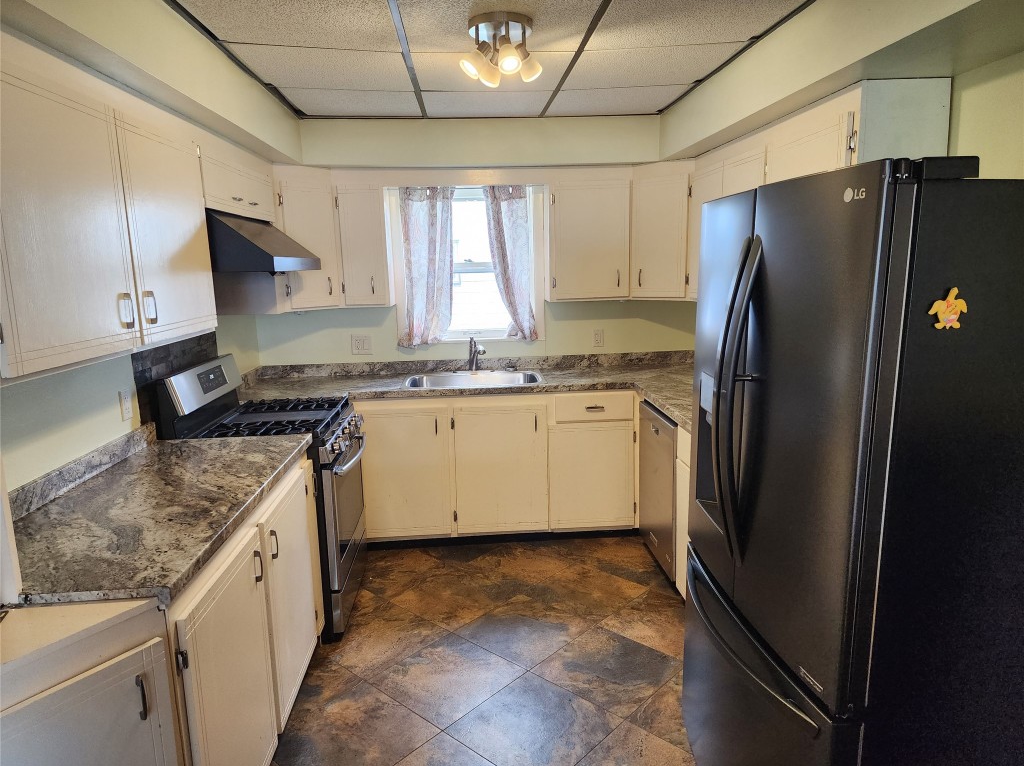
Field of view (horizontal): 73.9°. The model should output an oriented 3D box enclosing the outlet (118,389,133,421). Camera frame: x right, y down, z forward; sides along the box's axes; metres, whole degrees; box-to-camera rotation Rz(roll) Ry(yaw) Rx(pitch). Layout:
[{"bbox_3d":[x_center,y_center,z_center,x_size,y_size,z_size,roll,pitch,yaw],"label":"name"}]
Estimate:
[{"bbox_3d":[-1.396,0.080,2.461,0.012,0.113,0.070,-2,10,-4],"label":"outlet"}]

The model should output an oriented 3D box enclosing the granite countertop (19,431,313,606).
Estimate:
[{"bbox_3d":[-1.050,0.342,2.040,0.610,0.040,1.297,-2,10,-4],"label":"granite countertop"}]

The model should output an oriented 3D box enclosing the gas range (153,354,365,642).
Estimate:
[{"bbox_3d":[-1.026,0.475,3.013,0.680,1.130,0.760,-2,10,-3],"label":"gas range"}]

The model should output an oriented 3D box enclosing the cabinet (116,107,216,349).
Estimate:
[{"bbox_3d":[-1.191,-0.451,2.071,0.325,0.640,0.575,-2,10,-3],"label":"cabinet"}]

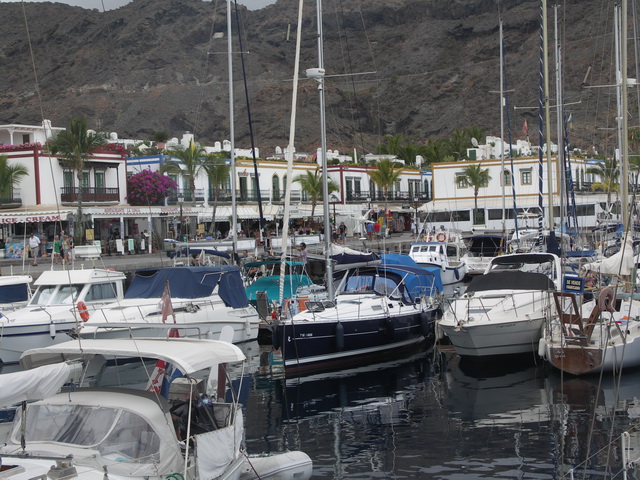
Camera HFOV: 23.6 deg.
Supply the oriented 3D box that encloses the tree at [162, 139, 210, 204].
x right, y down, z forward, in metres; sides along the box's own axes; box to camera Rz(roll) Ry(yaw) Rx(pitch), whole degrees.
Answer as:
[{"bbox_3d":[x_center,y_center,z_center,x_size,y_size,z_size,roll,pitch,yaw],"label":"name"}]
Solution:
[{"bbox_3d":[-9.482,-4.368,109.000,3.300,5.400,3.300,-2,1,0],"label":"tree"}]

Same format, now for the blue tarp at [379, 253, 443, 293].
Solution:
[{"bbox_3d":[3.458,1.266,58.000,2.000,1.600,2.400,-2,1,24],"label":"blue tarp"}]

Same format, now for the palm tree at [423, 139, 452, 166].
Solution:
[{"bbox_3d":[14.630,-6.564,188.055,4.200,11.751,4.200,-2,1,0],"label":"palm tree"}]

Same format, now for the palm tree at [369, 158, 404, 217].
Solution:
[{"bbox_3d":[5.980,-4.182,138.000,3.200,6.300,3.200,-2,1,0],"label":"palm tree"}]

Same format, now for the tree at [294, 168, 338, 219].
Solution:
[{"bbox_3d":[-0.259,-2.980,131.029,3.900,6.252,3.900,-2,1,0],"label":"tree"}]

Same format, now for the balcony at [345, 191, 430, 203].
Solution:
[{"bbox_3d":[7.604,-4.620,164.000,1.300,1.300,23.000,-2,1,24],"label":"balcony"}]

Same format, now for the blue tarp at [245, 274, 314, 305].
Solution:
[{"bbox_3d":[-1.425,1.777,54.000,2.100,1.100,1.700,-2,1,24],"label":"blue tarp"}]

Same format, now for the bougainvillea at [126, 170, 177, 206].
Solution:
[{"bbox_3d":[-11.639,-3.626,106.000,3.100,2.600,2.400,-2,1,-30],"label":"bougainvillea"}]

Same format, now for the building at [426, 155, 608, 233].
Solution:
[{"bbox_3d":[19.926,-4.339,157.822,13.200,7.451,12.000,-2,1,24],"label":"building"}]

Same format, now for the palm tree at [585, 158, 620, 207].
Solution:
[{"bbox_3d":[26.737,-4.272,143.031,3.700,6.650,3.700,-2,1,0],"label":"palm tree"}]

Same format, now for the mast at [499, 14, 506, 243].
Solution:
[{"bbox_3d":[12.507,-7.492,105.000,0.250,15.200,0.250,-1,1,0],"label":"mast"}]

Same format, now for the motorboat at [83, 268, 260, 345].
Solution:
[{"bbox_3d":[-5.138,2.301,50.737,3.200,2.800,10.000,-1,1,23],"label":"motorboat"}]

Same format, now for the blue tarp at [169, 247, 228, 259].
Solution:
[{"bbox_3d":[-5.182,0.559,66.000,2.200,0.550,1.800,-2,1,24],"label":"blue tarp"}]

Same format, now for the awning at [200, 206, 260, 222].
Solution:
[{"bbox_3d":[-6.782,-1.911,115.000,2.300,1.150,6.000,-1,1,24],"label":"awning"}]

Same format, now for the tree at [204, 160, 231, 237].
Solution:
[{"bbox_3d":[-7.693,-2.889,116.031,2.500,6.548,2.500,-2,1,0],"label":"tree"}]

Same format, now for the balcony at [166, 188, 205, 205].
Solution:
[{"bbox_3d":[-9.692,-3.125,111.000,1.000,1.100,3.900,-1,1,24],"label":"balcony"}]

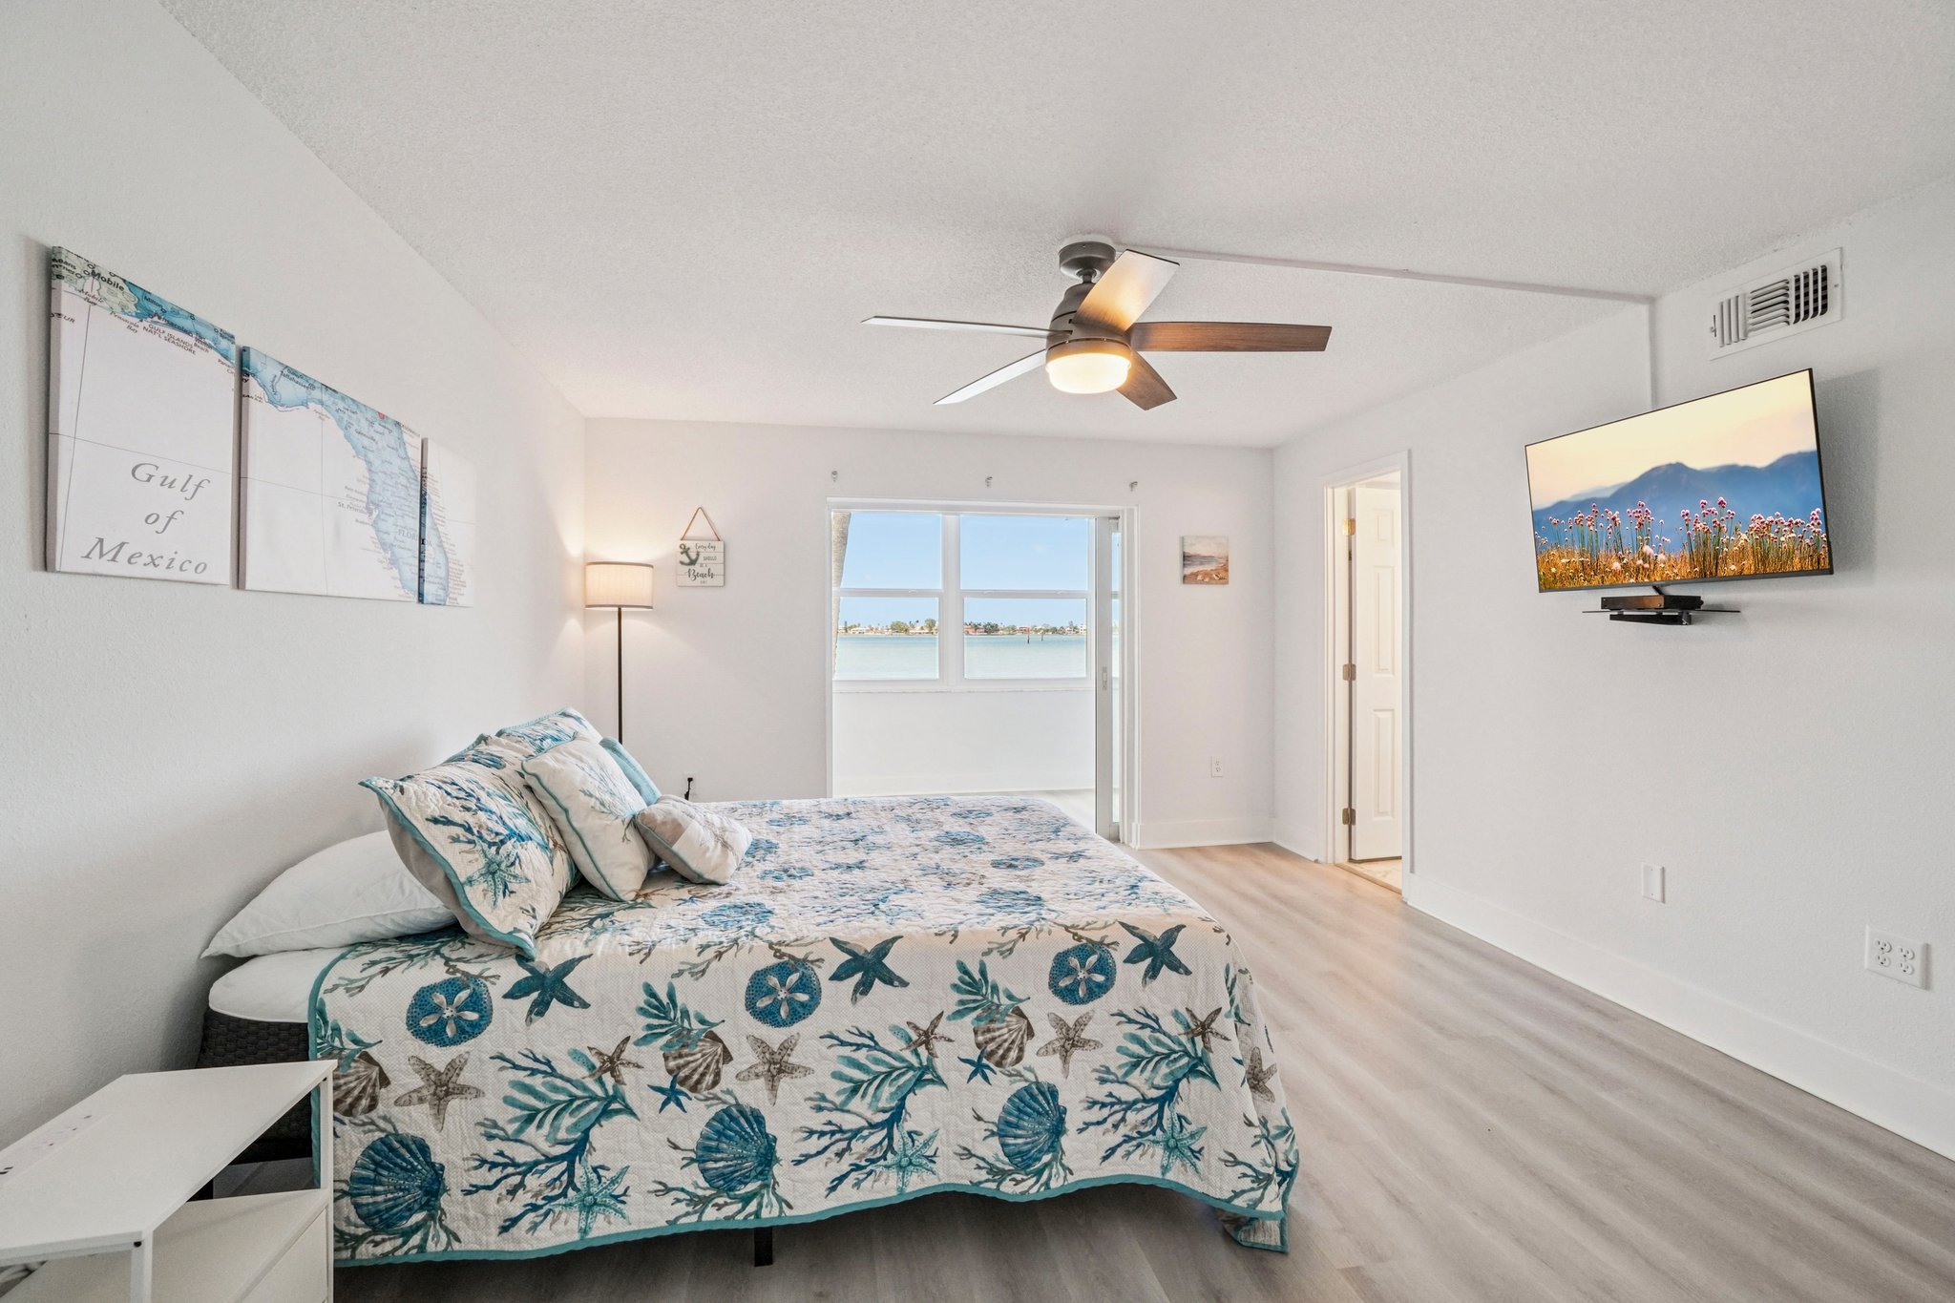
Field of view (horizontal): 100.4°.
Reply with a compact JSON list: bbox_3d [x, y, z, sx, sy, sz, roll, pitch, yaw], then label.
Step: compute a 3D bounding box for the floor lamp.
[{"bbox_3d":[-1.774,0.380,4.058,0.350,1.670,0.350,0,1,-11],"label":"floor lamp"}]

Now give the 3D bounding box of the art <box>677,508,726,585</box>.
[{"bbox_3d":[-1.464,-0.549,4.315,0.243,0.420,0.015,-1,1,-12],"label":"art"}]

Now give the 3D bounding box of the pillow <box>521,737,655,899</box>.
[{"bbox_3d":[-1.037,0.432,2.238,0.160,0.430,0.430,-36,7,-9],"label":"pillow"}]

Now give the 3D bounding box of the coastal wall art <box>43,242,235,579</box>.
[{"bbox_3d":[-1.411,-0.360,1.390,0.025,0.499,0.380,-1,1,-12],"label":"coastal wall art"}]

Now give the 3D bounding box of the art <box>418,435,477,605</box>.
[{"bbox_3d":[-1.657,-0.387,2.549,0.025,0.489,0.360,-1,1,-12],"label":"art"}]

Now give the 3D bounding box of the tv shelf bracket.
[{"bbox_3d":[2.193,-0.113,2.640,0.210,0.058,0.330,0,1,-11],"label":"tv shelf bracket"}]

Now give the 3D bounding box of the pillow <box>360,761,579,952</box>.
[{"bbox_3d":[-1.137,0.438,2.019,0.510,0.190,0.670,43,-2,-3],"label":"pillow"}]

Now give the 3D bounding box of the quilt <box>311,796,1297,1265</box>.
[{"bbox_3d":[-0.361,0.855,2.258,1.830,0.660,1.420,-1,1,-9],"label":"quilt"}]

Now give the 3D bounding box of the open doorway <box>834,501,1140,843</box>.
[{"bbox_3d":[0.039,0.177,4.726,1.740,2.005,0.100,-1,1,-12],"label":"open doorway"}]

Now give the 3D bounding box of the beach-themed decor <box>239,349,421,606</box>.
[{"bbox_3d":[-1.535,-0.371,1.977,0.025,0.486,0.741,-1,1,-12],"label":"beach-themed decor"}]

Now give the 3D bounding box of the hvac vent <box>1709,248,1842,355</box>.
[{"bbox_3d":[2.332,-1.017,2.404,0.020,0.202,0.340,-1,1,-12],"label":"hvac vent"}]

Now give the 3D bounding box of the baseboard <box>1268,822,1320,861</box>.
[{"bbox_3d":[1.890,1.113,4.834,0.015,0.145,0.445,-1,1,-12],"label":"baseboard"}]

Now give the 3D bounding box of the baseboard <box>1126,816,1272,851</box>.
[{"bbox_3d":[1.377,1.105,4.948,0.920,0.150,0.017,0,1,-11],"label":"baseboard"}]

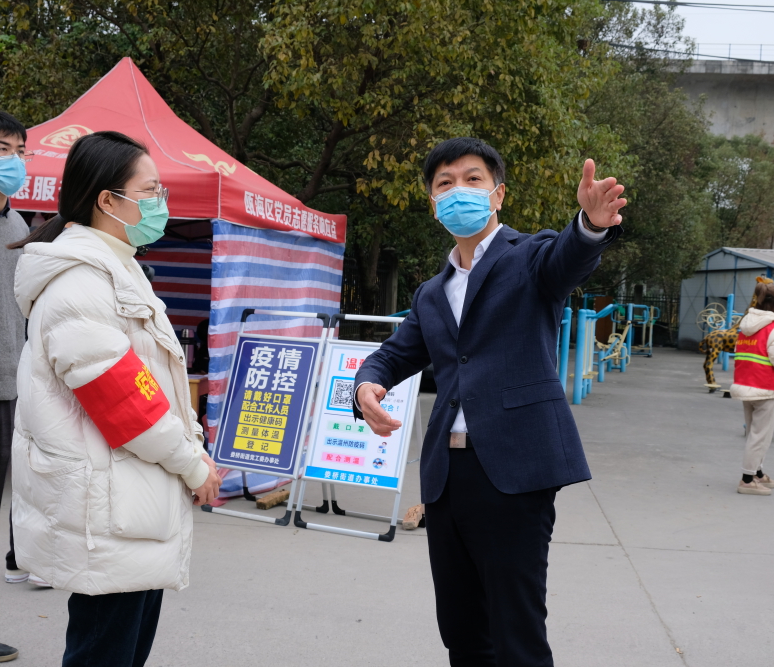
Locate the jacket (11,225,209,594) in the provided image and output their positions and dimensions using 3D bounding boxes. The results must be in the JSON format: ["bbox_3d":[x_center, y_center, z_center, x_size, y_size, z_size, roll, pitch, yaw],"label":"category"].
[{"bbox_3d":[-0.575,0.147,2.120,0.410,0.755,0.530,2,2,-2],"label":"jacket"}]

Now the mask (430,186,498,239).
[{"bbox_3d":[0.186,-0.290,2.380,0.155,0.125,0.115,-4,0,14],"label":"mask"}]

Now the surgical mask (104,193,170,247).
[{"bbox_3d":[-0.523,-0.239,2.110,0.125,0.120,0.145,3,2,-6],"label":"surgical mask"}]

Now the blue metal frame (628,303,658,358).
[{"bbox_3d":[7.540,-0.090,29.500,0.950,1.500,0.800,2,2,-3],"label":"blue metal frame"}]

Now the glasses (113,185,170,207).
[{"bbox_3d":[-0.540,-0.290,2.110,0.140,0.048,0.140,3,2,-6],"label":"glasses"}]

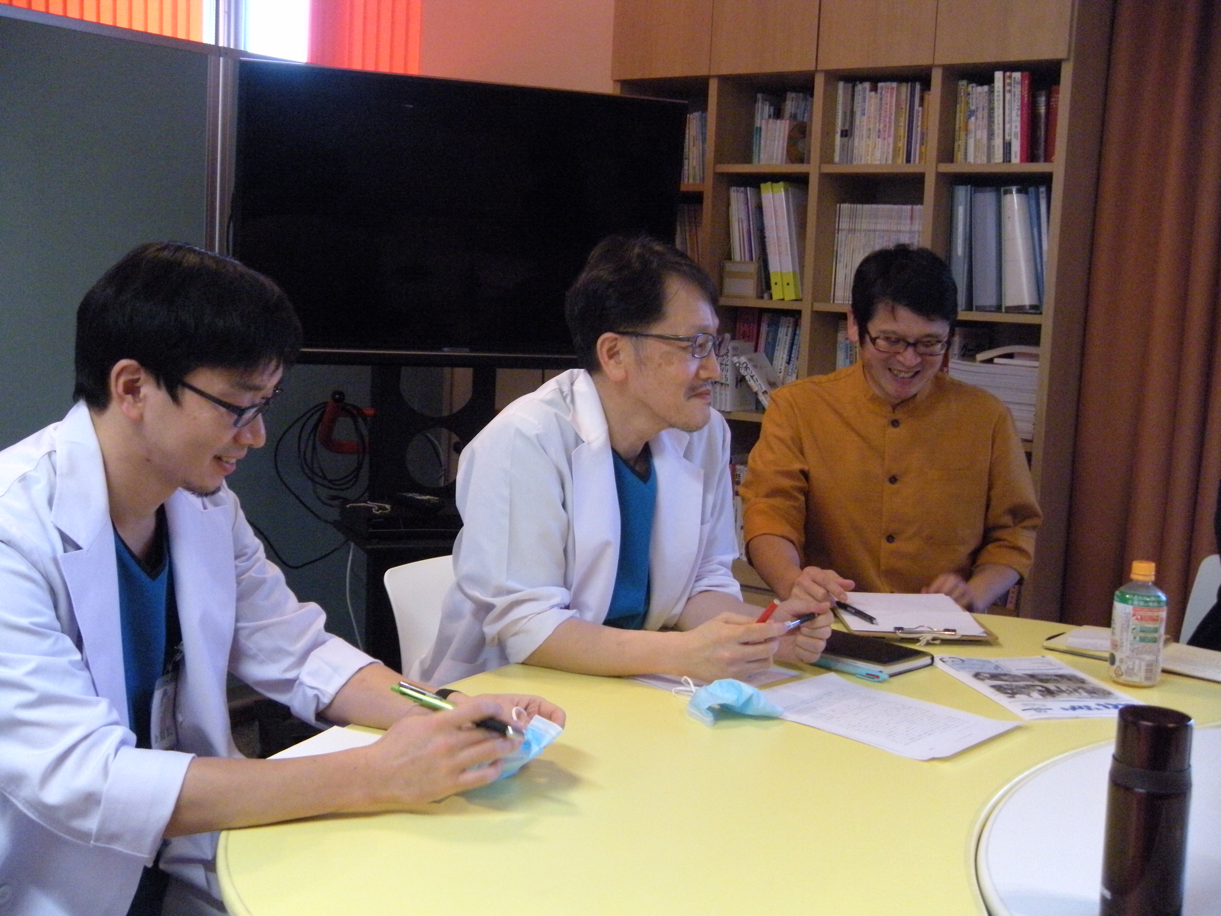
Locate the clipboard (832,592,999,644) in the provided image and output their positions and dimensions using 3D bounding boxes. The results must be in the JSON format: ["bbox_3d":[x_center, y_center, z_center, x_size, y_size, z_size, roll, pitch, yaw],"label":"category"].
[{"bbox_3d":[0.471,0.243,2.466,0.230,0.022,0.320,3,7,0],"label":"clipboard"}]

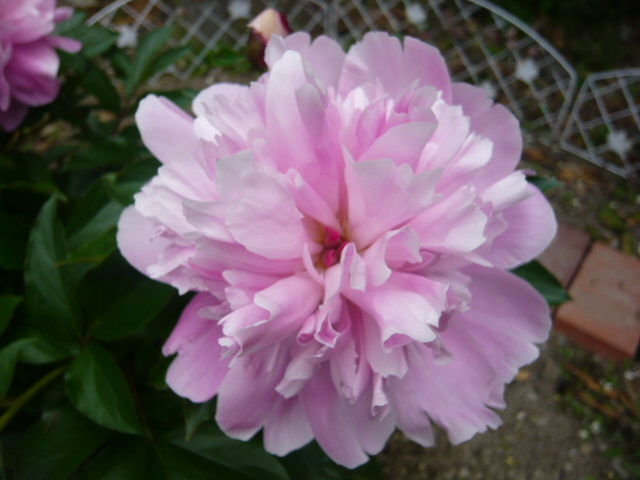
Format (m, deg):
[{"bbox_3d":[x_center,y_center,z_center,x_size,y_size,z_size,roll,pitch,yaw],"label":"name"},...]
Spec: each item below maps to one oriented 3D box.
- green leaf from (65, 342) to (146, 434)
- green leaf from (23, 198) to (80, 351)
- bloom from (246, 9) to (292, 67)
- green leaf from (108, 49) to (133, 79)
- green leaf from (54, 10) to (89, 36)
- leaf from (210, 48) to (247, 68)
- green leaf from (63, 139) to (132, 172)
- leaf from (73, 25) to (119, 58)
[{"bbox_3d":[-0.141,0.097,0.340,0.037,0.018,0.072,-35,85,-14],"label":"green leaf"},{"bbox_3d":[-0.181,0.023,0.350,0.040,0.020,0.108,-7,77,-17],"label":"green leaf"},{"bbox_3d":[-0.044,-0.167,0.430,0.037,0.048,0.037,0,46,0],"label":"bloom"},{"bbox_3d":[-0.200,-0.176,0.520,0.022,0.012,0.042,-21,69,-30],"label":"green leaf"},{"bbox_3d":[-0.255,-0.222,0.530,0.048,0.013,0.030,-34,69,-23],"label":"green leaf"},{"bbox_3d":[-0.088,-0.175,0.500,0.036,0.010,0.024,5,45,5],"label":"leaf"},{"bbox_3d":[-0.193,-0.073,0.450,0.066,0.015,0.035,-23,42,-14],"label":"green leaf"},{"bbox_3d":[-0.228,-0.198,0.520,0.055,0.014,0.034,-13,56,-16],"label":"leaf"}]

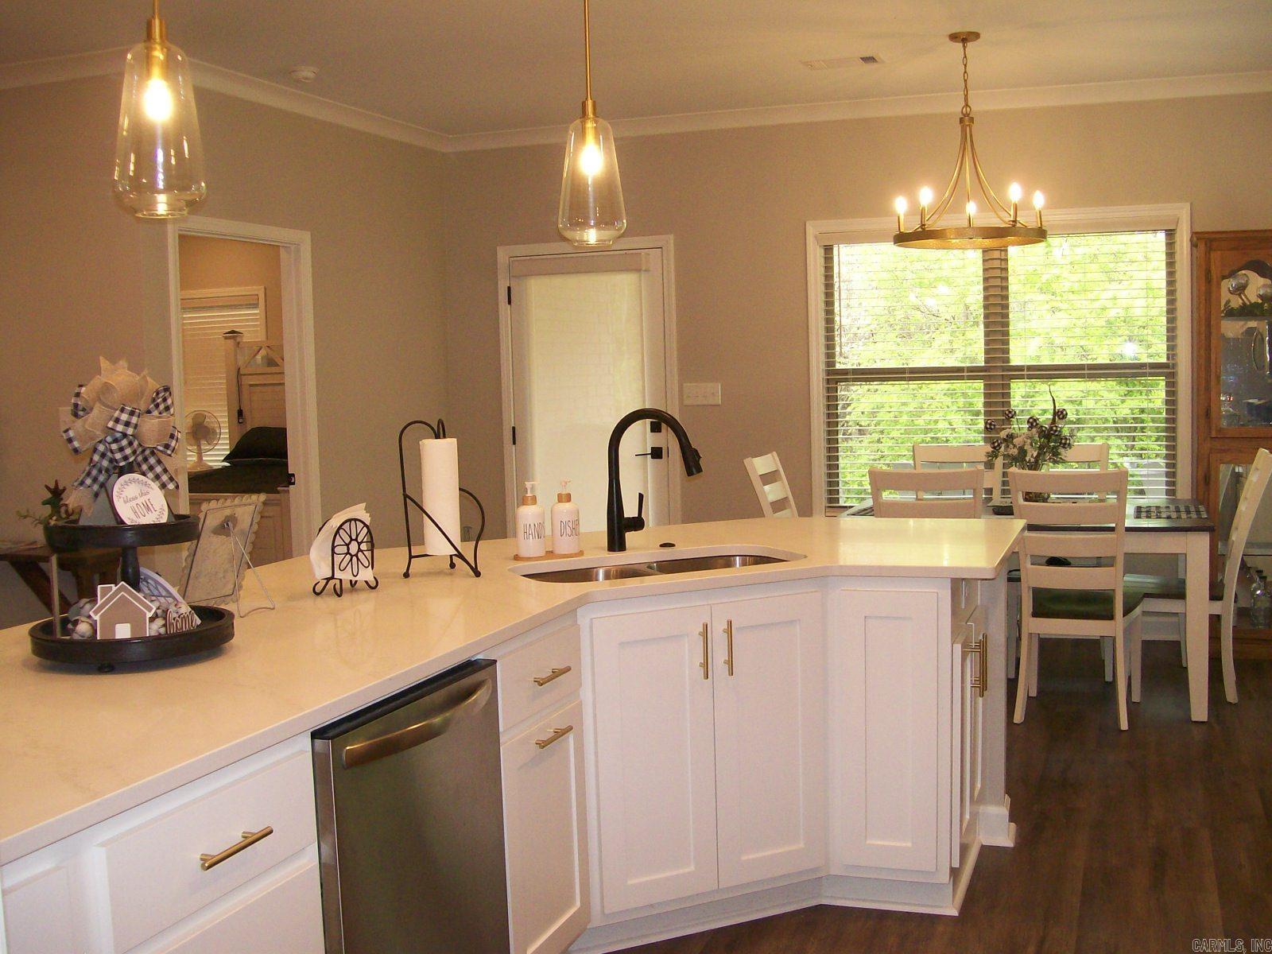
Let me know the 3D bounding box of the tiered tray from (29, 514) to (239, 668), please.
[{"bbox_3d":[-0.959,0.205,2.506,0.385,0.268,0.385,0,6,19],"label":"tiered tray"}]

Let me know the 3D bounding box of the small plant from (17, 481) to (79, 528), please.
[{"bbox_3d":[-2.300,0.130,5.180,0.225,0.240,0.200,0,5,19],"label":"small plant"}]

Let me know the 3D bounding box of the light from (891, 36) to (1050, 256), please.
[{"bbox_3d":[1.322,-1.342,5.260,0.610,0.870,0.610,0,5,20],"label":"light"}]

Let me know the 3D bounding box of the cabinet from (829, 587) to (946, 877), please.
[{"bbox_3d":[0.731,0.620,3.609,0.315,0.770,0.580,0,6,19],"label":"cabinet"}]

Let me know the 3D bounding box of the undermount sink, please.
[{"bbox_3d":[0.071,0.329,3.377,0.770,0.200,0.410,-4,5,-24],"label":"undermount sink"}]

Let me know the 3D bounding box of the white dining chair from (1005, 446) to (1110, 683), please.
[{"bbox_3d":[1.912,0.364,5.943,0.460,1.000,0.610,0,5,20],"label":"white dining chair"}]

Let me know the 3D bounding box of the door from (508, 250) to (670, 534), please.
[{"bbox_3d":[-0.250,-0.217,7.406,0.910,2.040,0.050,0,5,20],"label":"door"}]

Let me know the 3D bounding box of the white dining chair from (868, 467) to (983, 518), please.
[{"bbox_3d":[1.207,0.440,5.280,0.460,1.000,0.610,0,5,20],"label":"white dining chair"}]

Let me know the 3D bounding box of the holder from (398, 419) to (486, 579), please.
[{"bbox_3d":[-0.494,0.046,3.402,0.220,0.394,0.170,-2,5,0],"label":"holder"}]

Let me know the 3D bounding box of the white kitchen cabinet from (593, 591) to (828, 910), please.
[{"bbox_3d":[0.067,0.653,3.509,0.660,0.750,0.580,-4,6,-24],"label":"white kitchen cabinet"}]

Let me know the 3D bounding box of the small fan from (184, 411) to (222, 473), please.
[{"bbox_3d":[-3.411,-0.280,10.355,0.340,0.490,0.230,-3,5,-22],"label":"small fan"}]

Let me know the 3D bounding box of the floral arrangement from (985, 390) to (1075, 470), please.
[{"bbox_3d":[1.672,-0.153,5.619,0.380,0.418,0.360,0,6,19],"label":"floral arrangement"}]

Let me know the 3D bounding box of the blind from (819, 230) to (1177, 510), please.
[{"bbox_3d":[1.748,-0.533,6.504,1.700,1.340,0.070,0,6,19],"label":"blind"}]

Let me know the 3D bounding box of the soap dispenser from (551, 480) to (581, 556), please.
[{"bbox_3d":[-0.188,0.108,3.520,0.075,0.193,0.078,-2,5,0],"label":"soap dispenser"}]

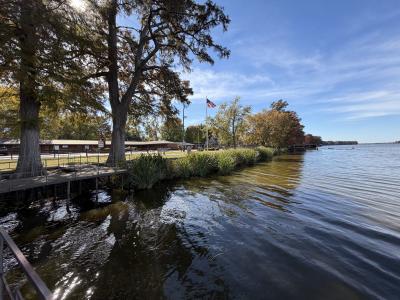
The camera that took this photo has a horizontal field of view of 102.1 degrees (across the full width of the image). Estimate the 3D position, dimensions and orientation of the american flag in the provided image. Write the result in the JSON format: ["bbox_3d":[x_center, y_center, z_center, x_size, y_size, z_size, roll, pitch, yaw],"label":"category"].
[{"bbox_3d":[2.274,-9.197,32.000,1.850,1.750,0.300,-1,1,3],"label":"american flag"}]

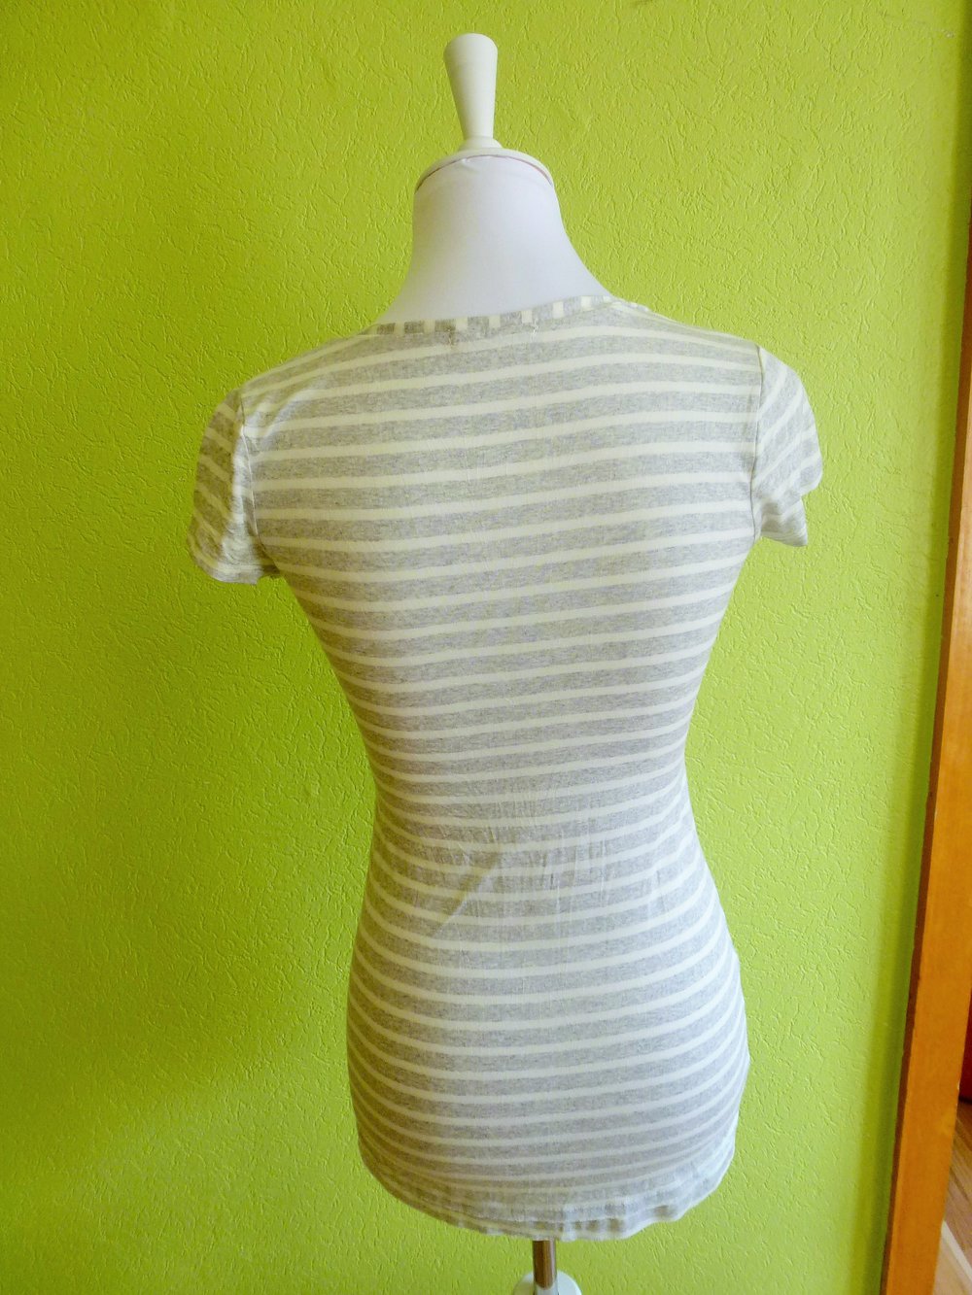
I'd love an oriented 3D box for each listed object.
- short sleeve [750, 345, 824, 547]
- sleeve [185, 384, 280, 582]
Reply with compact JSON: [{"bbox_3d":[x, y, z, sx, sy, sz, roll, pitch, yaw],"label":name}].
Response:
[{"bbox_3d":[0.221,-0.153,0.700,0.062,0.148,0.110,-3,15,0],"label":"short sleeve"},{"bbox_3d":[-0.184,-0.123,0.700,0.073,0.146,0.110,-3,15,0],"label":"sleeve"}]

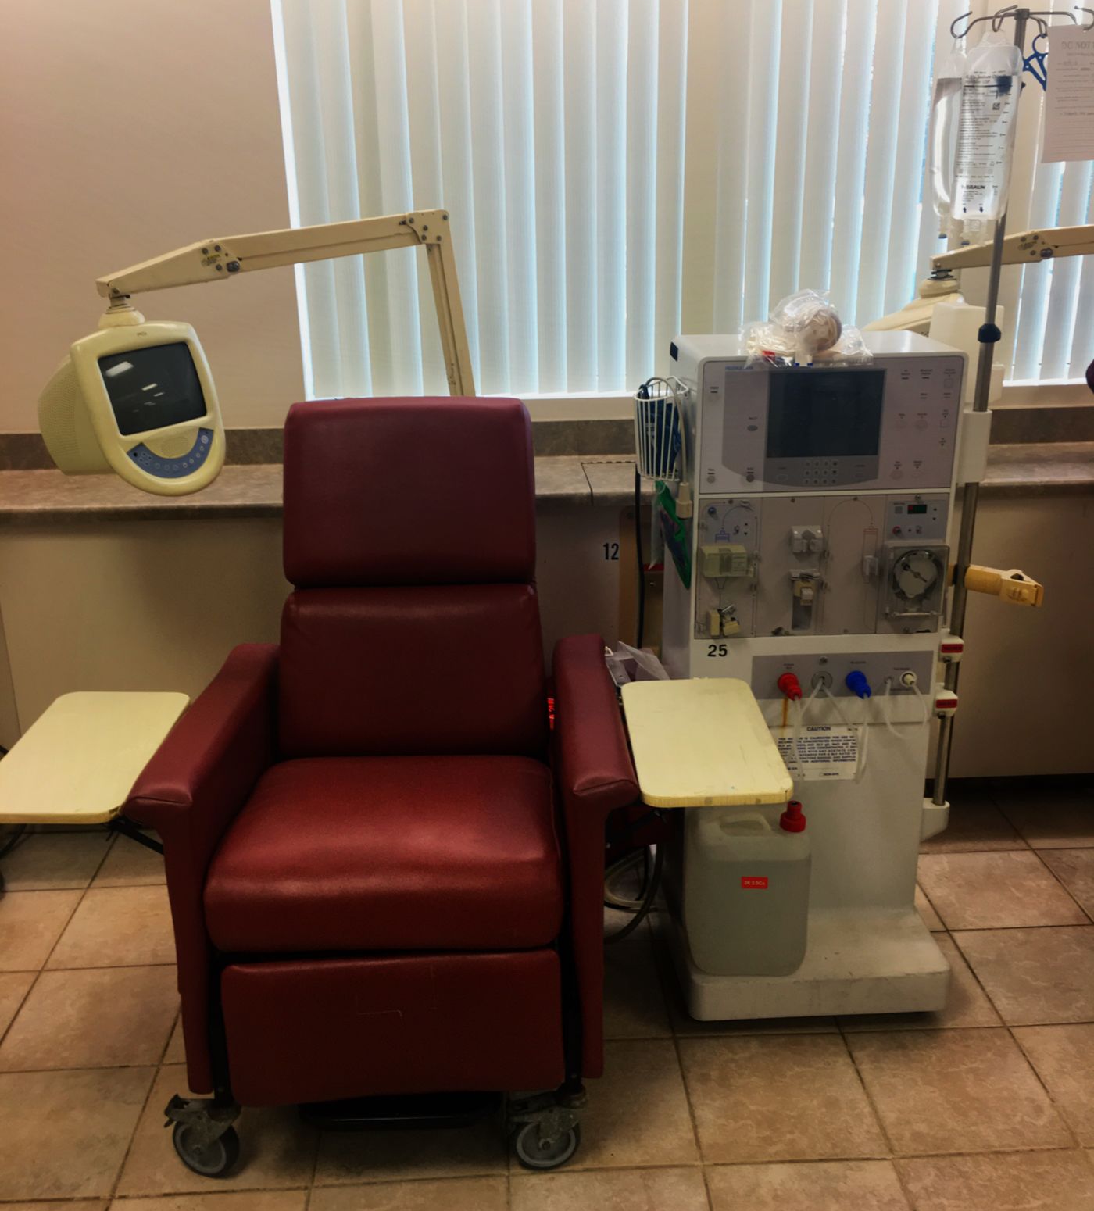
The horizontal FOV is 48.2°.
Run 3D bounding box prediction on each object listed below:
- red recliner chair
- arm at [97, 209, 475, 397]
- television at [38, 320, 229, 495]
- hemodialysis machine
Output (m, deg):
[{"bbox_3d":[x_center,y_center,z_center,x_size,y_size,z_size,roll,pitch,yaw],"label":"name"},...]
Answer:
[{"bbox_3d":[-0.266,0.272,2.358,0.790,1.200,0.910,-1,19,0],"label":"red recliner chair"},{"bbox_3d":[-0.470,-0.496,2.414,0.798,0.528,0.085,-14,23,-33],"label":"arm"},{"bbox_3d":[-0.763,-0.346,2.214,0.265,0.310,0.250,1,19,44],"label":"television"},{"bbox_3d":[0.527,0.129,2.553,0.519,1.315,0.610,-2,19,-3],"label":"hemodialysis machine"}]

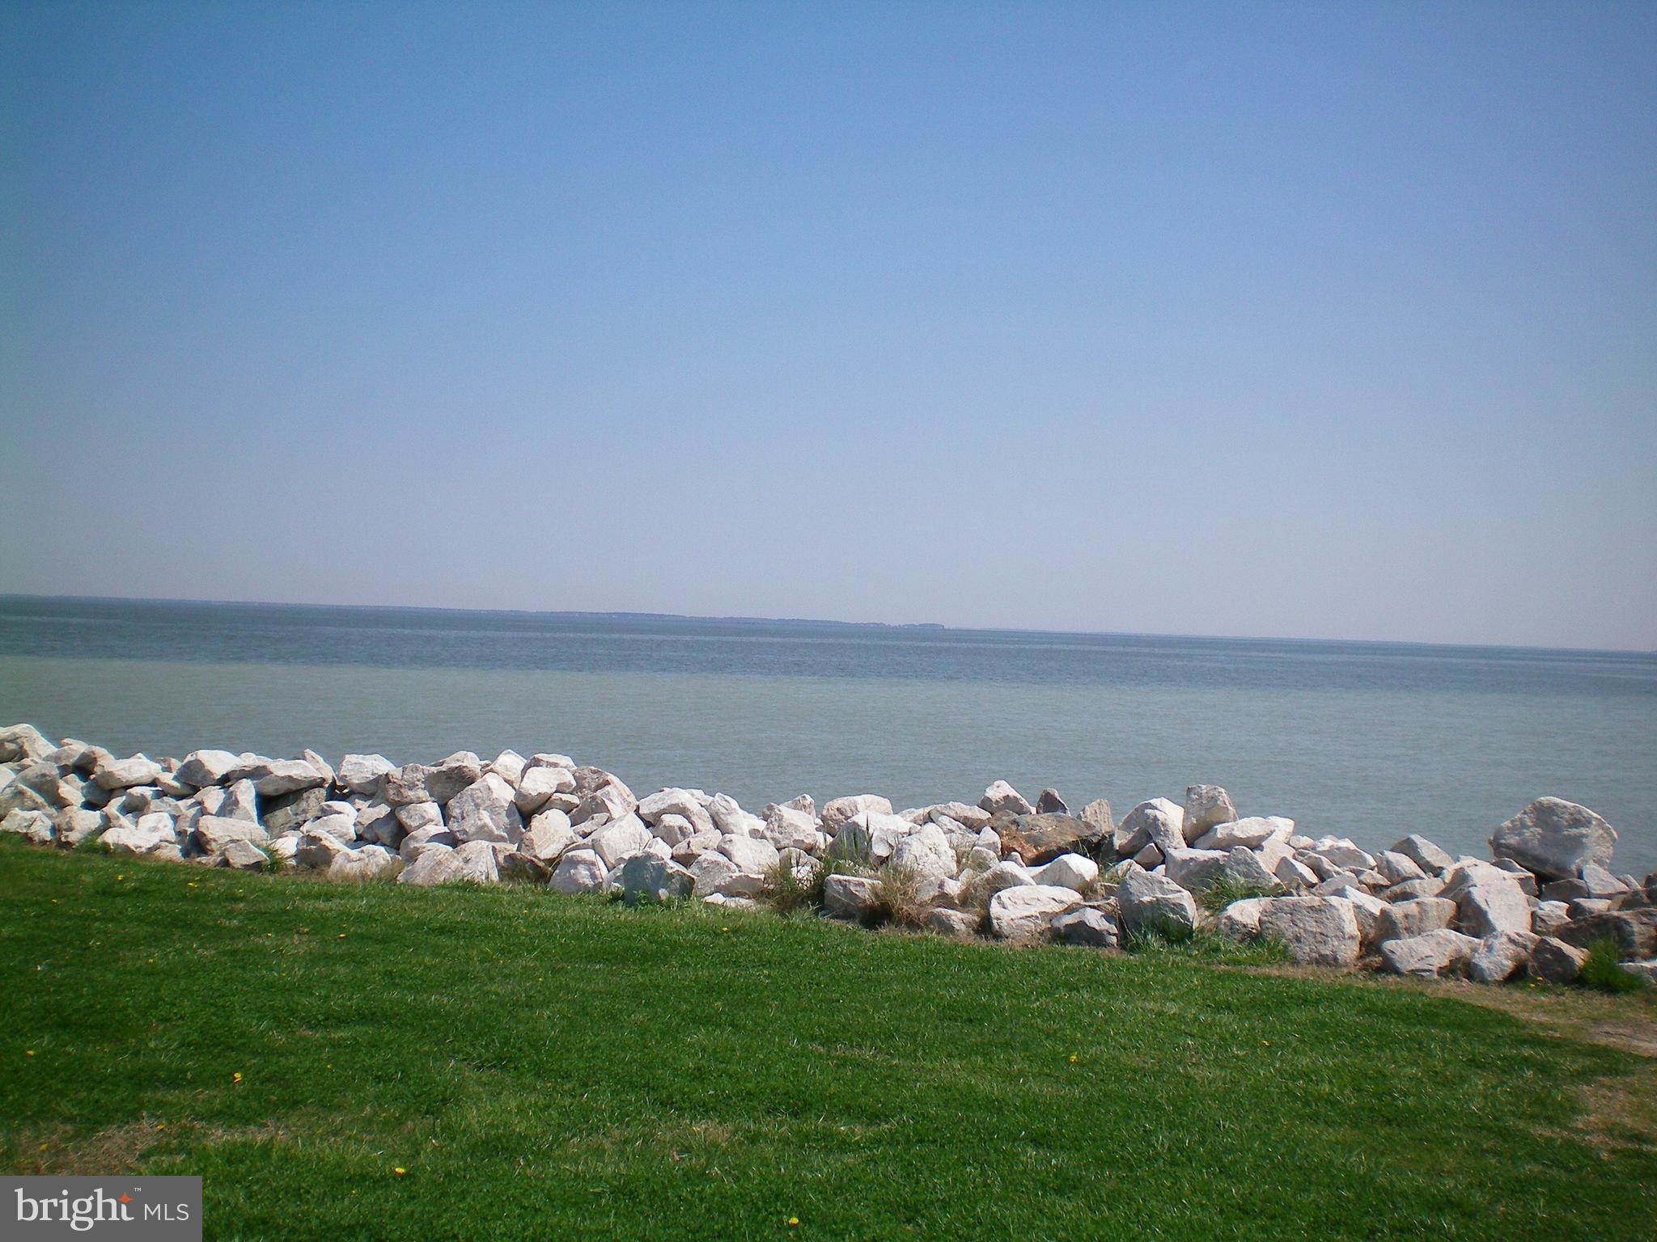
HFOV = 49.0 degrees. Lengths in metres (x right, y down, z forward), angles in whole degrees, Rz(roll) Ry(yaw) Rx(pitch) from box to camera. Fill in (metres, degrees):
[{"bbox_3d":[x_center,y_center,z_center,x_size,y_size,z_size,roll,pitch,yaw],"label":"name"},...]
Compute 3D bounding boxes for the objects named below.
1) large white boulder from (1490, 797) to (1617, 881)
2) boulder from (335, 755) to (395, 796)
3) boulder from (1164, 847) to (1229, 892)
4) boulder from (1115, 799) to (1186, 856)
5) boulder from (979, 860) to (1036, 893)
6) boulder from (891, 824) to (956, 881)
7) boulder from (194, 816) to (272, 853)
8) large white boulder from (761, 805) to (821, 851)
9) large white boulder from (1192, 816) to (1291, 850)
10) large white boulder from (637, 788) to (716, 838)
[{"bbox_3d":[4.268,1.287,10.700,0.734,0.487,0.600,2,0,22],"label":"large white boulder"},{"bbox_3d":[-3.303,1.096,13.000,0.408,0.287,0.347,2,0,0],"label":"boulder"},{"bbox_3d":[2.032,1.381,10.000,0.380,0.275,0.360,2,0,12],"label":"boulder"},{"bbox_3d":[2.056,1.317,11.600,0.445,0.352,0.378,2,0,0],"label":"boulder"},{"bbox_3d":[0.983,1.406,9.900,0.321,0.209,0.310,2,0,6],"label":"boulder"},{"bbox_3d":[0.596,1.460,11.400,0.398,0.370,0.338,2,0,0],"label":"boulder"},{"bbox_3d":[-4.036,1.462,12.300,0.506,0.280,0.430,2,0,0],"label":"boulder"},{"bbox_3d":[-0.251,1.364,11.978,0.380,0.309,0.380,2,0,-1],"label":"large white boulder"},{"bbox_3d":[2.418,1.245,10.600,0.567,0.216,0.400,2,0,13],"label":"large white boulder"},{"bbox_3d":[-1.036,1.309,12.387,0.530,0.328,0.460,2,0,-5],"label":"large white boulder"}]

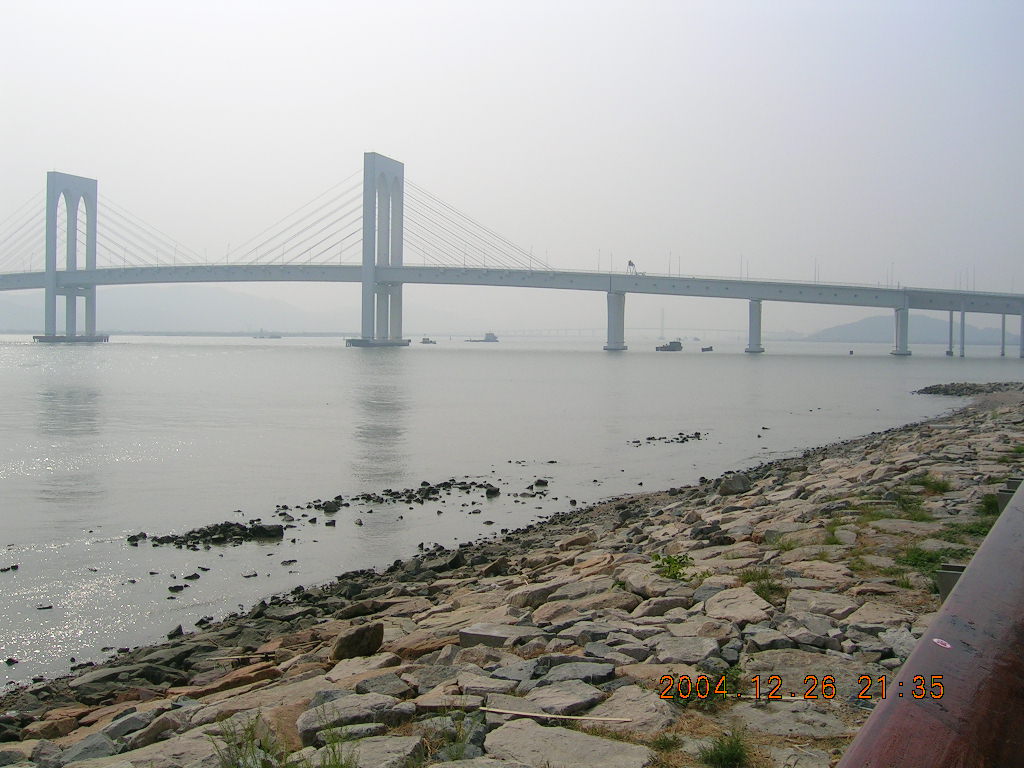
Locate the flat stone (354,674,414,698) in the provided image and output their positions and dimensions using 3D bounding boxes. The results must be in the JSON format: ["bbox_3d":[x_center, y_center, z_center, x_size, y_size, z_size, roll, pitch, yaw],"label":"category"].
[{"bbox_3d":[-0.982,2.290,7.877,0.432,0.128,0.345,-8,-3,-10],"label":"flat stone"}]

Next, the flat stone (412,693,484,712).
[{"bbox_3d":[-0.410,2.049,6.671,0.449,0.111,0.334,-2,1,0],"label":"flat stone"}]

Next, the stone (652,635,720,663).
[{"bbox_3d":[1.304,2.015,7.730,0.482,0.140,0.506,-5,0,10],"label":"stone"}]

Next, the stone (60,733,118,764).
[{"bbox_3d":[-3.295,2.844,8.091,0.412,0.136,0.347,-7,-3,-20],"label":"stone"}]

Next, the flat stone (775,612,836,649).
[{"bbox_3d":[2.283,1.938,8.104,0.376,0.174,0.431,-4,0,6],"label":"flat stone"}]

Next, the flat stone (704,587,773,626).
[{"bbox_3d":[1.984,1.978,9.067,0.546,0.150,0.800,-5,0,12],"label":"flat stone"}]

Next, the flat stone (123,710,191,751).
[{"bbox_3d":[-2.823,2.744,8.215,0.504,0.145,0.346,-8,0,-22],"label":"flat stone"}]

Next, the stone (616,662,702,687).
[{"bbox_3d":[0.999,2.027,7.067,0.505,0.130,0.340,-4,0,-7],"label":"stone"}]

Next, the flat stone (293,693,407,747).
[{"bbox_3d":[-1.067,2.207,6.838,0.714,0.170,0.441,-8,-3,-12],"label":"flat stone"}]

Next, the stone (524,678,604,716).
[{"bbox_3d":[0.325,1.933,6.425,0.383,0.111,0.347,-6,4,-35],"label":"stone"}]

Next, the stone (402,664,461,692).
[{"bbox_3d":[-0.608,2.259,7.835,0.359,0.140,0.332,-5,-1,-20],"label":"stone"}]

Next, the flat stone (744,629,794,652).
[{"bbox_3d":[1.791,1.785,7.214,0.302,0.111,0.238,-3,3,0],"label":"flat stone"}]

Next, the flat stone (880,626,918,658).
[{"bbox_3d":[2.761,1.863,7.397,0.260,0.130,0.360,-3,0,20],"label":"flat stone"}]

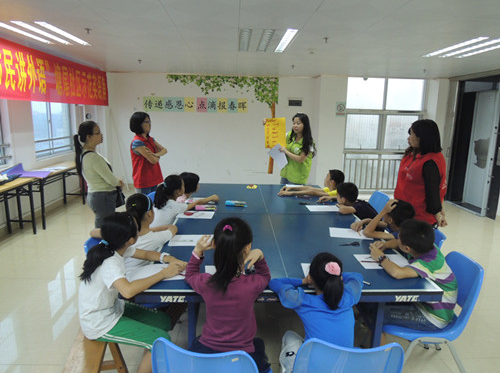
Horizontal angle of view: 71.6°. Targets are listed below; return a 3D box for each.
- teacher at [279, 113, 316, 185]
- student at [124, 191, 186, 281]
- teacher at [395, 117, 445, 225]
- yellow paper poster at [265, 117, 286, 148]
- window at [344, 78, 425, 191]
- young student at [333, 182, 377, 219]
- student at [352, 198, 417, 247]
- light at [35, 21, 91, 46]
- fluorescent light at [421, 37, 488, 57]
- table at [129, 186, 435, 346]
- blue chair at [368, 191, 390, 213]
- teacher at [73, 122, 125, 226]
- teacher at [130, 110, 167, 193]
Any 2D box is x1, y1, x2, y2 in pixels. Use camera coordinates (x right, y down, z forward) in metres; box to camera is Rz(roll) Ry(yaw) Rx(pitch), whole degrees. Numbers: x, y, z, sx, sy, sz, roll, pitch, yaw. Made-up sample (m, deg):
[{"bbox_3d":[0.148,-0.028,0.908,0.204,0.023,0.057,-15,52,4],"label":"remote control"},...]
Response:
[{"bbox_3d":[0.612,-0.128,4.641,0.500,1.650,0.420,9,14,36],"label":"teacher"},{"bbox_3d":[-0.751,0.558,2.572,0.600,1.060,0.420,-2,12,-13],"label":"student"},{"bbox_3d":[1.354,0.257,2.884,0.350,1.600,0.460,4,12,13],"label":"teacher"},{"bbox_3d":[0.331,-0.680,4.408,0.265,0.370,0.015,1,12,3],"label":"yellow paper poster"},{"bbox_3d":[2.944,-1.083,7.561,1.794,2.459,0.120,0,11,-2],"label":"window"},{"bbox_3d":[1.013,0.450,3.419,0.600,1.000,0.450,-1,11,-10],"label":"young student"},{"bbox_3d":[1.037,0.575,2.644,0.580,1.050,0.430,2,11,7],"label":"student"},{"bbox_3d":[-2.091,-1.744,3.961,0.130,0.070,1.200,0,11,-2],"label":"light"},{"bbox_3d":[2.524,-1.747,4.342,0.130,0.070,1.200,0,11,-2],"label":"fluorescent light"},{"bbox_3d":[0.165,0.615,3.128,1.525,0.760,2.740,1,11,-2],"label":"table"},{"bbox_3d":[1.172,0.495,3.723,0.520,0.800,0.460,0,11,-4],"label":"blue chair"},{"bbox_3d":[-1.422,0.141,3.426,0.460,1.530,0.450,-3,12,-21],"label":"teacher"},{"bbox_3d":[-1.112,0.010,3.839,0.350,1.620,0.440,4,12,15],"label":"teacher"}]

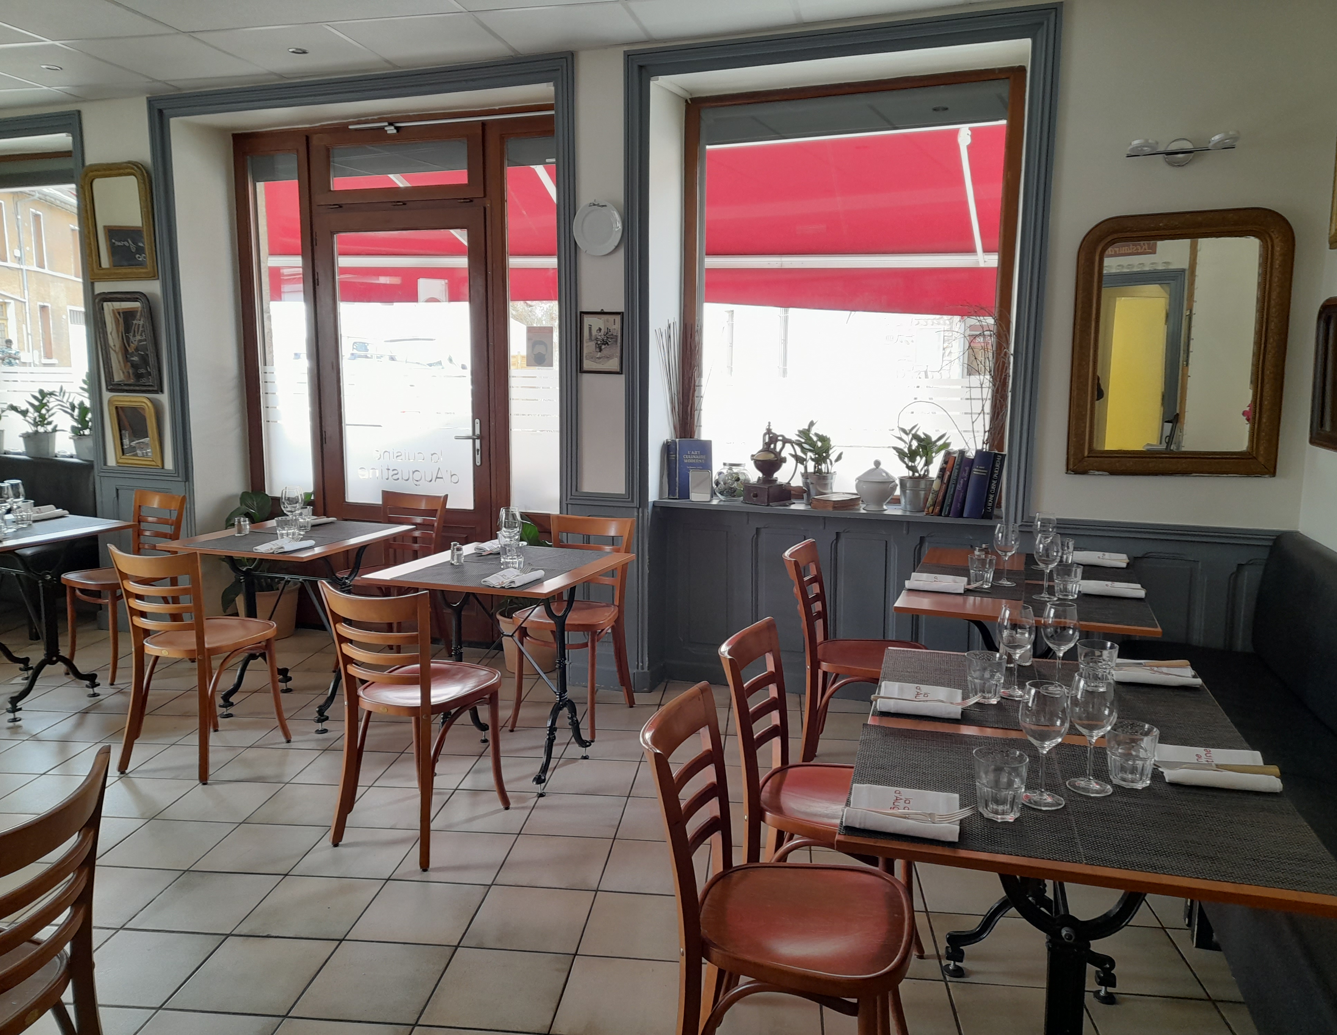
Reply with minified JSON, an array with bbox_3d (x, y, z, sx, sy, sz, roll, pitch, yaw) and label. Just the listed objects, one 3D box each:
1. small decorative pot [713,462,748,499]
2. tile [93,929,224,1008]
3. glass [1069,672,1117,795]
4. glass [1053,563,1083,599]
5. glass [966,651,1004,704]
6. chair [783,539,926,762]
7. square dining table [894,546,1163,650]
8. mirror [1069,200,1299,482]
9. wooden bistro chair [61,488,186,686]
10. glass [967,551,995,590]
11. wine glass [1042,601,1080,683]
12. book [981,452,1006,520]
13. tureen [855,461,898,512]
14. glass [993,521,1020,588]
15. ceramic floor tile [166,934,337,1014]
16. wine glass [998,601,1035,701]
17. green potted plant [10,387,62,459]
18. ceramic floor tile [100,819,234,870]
[{"bbox_3d":[0.293,-0.162,4.550,0.165,0.170,0.165,0,9,0],"label":"small decorative pot"},{"bbox_3d":[-1.307,1.112,2.463,0.300,0.010,0.300,1,9,6],"label":"tile"},{"bbox_3d":[0.727,0.366,1.701,0.083,0.199,0.083,4,10,20],"label":"glass"},{"bbox_3d":[1.228,0.195,3.064,0.089,0.095,0.089,4,10,20],"label":"glass"},{"bbox_3d":[0.684,0.347,2.143,0.087,0.096,0.087,3,9,16],"label":"glass"},{"bbox_3d":[0.697,0.522,3.484,0.497,0.835,0.410,3,9,18],"label":"chair"},{"bbox_3d":[1.190,0.583,3.385,0.718,0.750,1.022,3,10,20],"label":"square dining table"},{"bbox_3d":[1.830,-0.618,3.604,0.690,0.925,0.055,3,9,19],"label":"mirror"},{"bbox_3d":[-2.611,0.320,4.814,0.410,0.835,0.497,5,10,30],"label":"wooden bistro chair"},{"bbox_3d":[1.000,0.177,3.174,0.089,0.095,0.089,4,10,20],"label":"glass"},{"bbox_3d":[0.841,0.282,2.165,0.077,0.196,0.077,3,9,19],"label":"wine glass"},{"bbox_3d":[1.306,-0.134,3.986,0.038,0.262,0.175,11,12,19],"label":"book"},{"bbox_3d":[0.877,-0.139,4.197,0.170,0.210,0.160,3,9,19],"label":"tureen"},{"bbox_3d":[1.099,0.122,3.243,0.084,0.197,0.084,3,10,20],"label":"glass"},{"bbox_3d":[-1.012,1.127,2.454,0.302,0.010,0.302,1,9,6],"label":"ceramic floor tile"},{"bbox_3d":[0.761,0.291,2.178,0.084,0.196,0.084,3,9,16],"label":"wine glass"},{"bbox_3d":[-3.679,-0.550,5.796,0.235,0.415,0.235,3,9,19],"label":"green potted plant"},{"bbox_3d":[-1.561,1.019,3.118,0.302,0.010,0.302,1,9,6],"label":"ceramic floor tile"}]

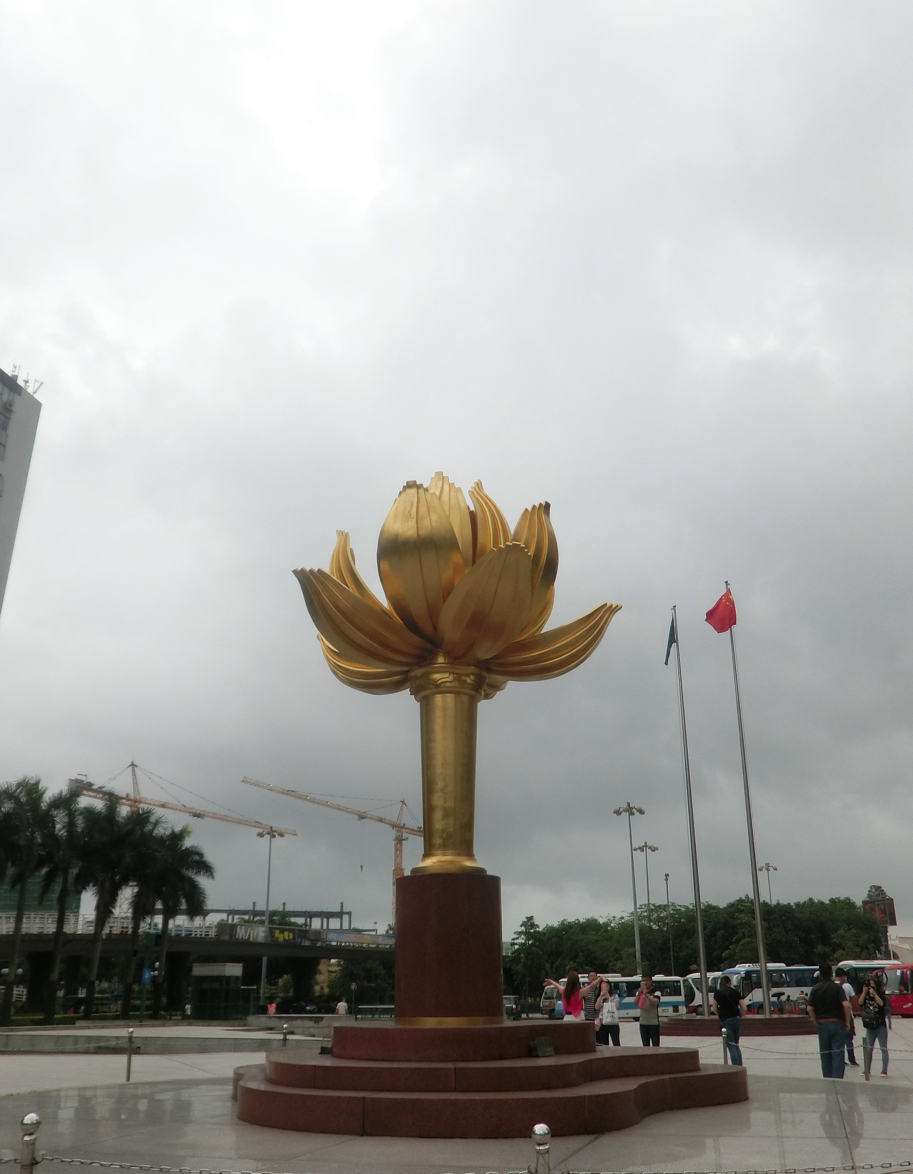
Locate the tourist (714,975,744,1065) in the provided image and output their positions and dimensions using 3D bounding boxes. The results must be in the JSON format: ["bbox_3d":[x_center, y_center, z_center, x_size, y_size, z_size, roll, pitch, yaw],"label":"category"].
[{"bbox_3d":[5.001,7.989,19.949,0.530,1.620,0.360,-3,-21,6],"label":"tourist"}]

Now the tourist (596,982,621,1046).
[{"bbox_3d":[3.054,8.733,21.813,0.500,1.570,0.450,-5,-21,11],"label":"tourist"}]

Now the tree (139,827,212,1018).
[{"bbox_3d":[-17.402,19.915,64.660,4.400,10.892,4.400,0,-20,0],"label":"tree"}]

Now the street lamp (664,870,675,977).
[{"bbox_3d":[14.416,23.750,72.218,0.450,9.071,0.500,0,-20,0],"label":"street lamp"}]

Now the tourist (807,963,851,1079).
[{"bbox_3d":[5.160,6.037,14.812,0.600,1.710,0.380,-5,-21,13],"label":"tourist"}]

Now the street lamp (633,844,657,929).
[{"bbox_3d":[18.338,31.871,102.270,2.400,15.400,2.400,-1,-21,0],"label":"street lamp"}]

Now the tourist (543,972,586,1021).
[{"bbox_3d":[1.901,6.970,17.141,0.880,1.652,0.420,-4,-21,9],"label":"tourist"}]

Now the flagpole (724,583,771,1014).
[{"bbox_3d":[11.242,7.670,42.256,0.260,16.860,0.260,0,-20,0],"label":"flagpole"}]

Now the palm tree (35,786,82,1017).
[{"bbox_3d":[-18.579,14.818,51.161,4.000,10.660,4.000,-1,-21,0],"label":"palm tree"}]

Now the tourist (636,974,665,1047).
[{"bbox_3d":[3.981,8.850,22.300,0.550,1.680,0.450,-6,-21,13],"label":"tourist"}]

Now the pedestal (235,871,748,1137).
[{"bbox_3d":[0.277,3.891,10.555,5.000,2.080,4.700,0,-20,0],"label":"pedestal"}]

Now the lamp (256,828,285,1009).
[{"bbox_3d":[-13.971,24.403,79.520,2.100,13.220,2.100,0,-20,0],"label":"lamp"}]

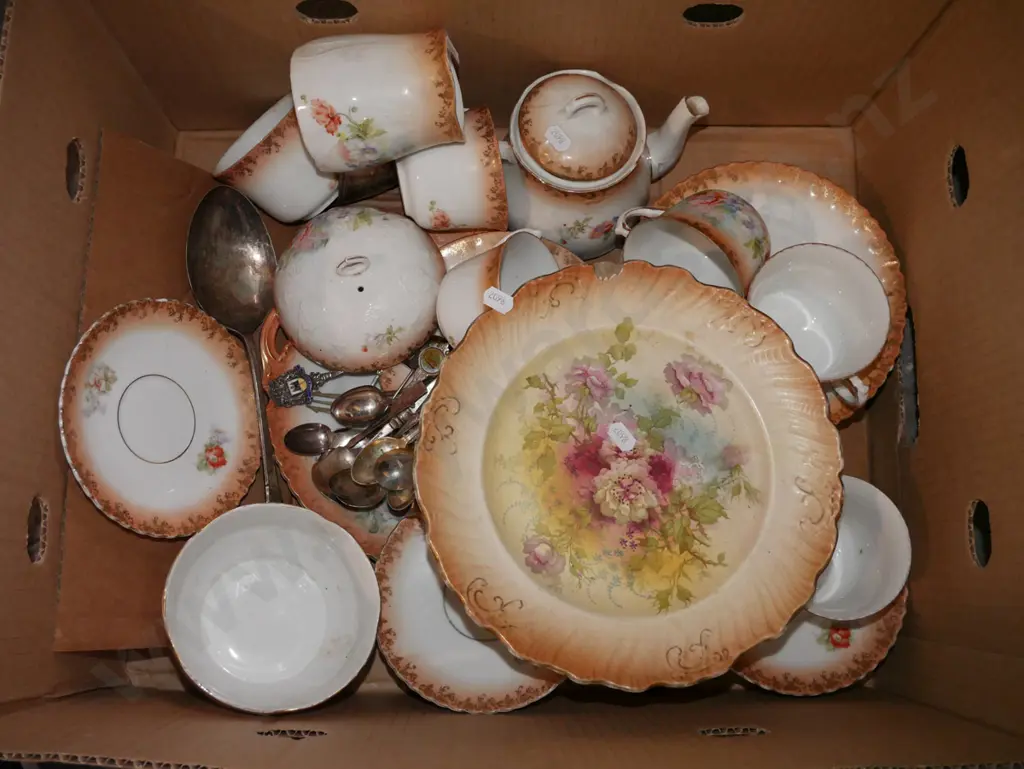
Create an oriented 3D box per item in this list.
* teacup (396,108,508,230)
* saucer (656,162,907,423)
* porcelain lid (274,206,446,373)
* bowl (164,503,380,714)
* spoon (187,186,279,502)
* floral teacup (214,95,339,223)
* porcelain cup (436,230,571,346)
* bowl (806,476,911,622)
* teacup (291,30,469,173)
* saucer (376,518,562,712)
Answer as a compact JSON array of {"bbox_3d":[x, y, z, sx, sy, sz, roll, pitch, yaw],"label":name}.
[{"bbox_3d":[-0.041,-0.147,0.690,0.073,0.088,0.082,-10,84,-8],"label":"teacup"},{"bbox_3d":[0.168,-0.056,0.672,0.184,0.024,0.184,0,79,-1],"label":"saucer"},{"bbox_3d":[-0.100,-0.065,0.672,0.112,0.052,0.112,0,74,0],"label":"porcelain lid"},{"bbox_3d":[-0.149,0.140,0.617,0.124,0.058,0.124,0,72,-18],"label":"bowl"},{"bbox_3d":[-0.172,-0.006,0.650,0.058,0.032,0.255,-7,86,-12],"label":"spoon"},{"bbox_3d":[-0.148,-0.148,0.685,0.086,0.084,0.070,-44,124,-1],"label":"floral teacup"},{"bbox_3d":[-0.012,-0.060,0.659,0.062,0.084,0.098,-5,50,28],"label":"porcelain cup"},{"bbox_3d":[0.195,0.103,0.623,0.086,0.056,0.086,0,79,-1],"label":"bowl"},{"bbox_3d":[-0.081,-0.172,0.612,0.099,0.087,0.081,-6,84,-1],"label":"teacup"},{"bbox_3d":[-0.017,0.136,0.632,0.136,0.023,0.136,0,79,-1],"label":"saucer"}]

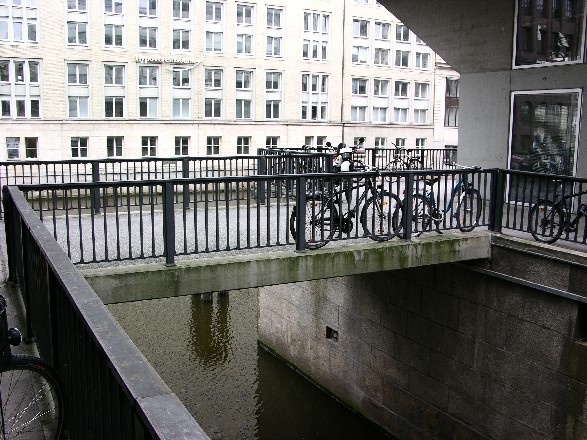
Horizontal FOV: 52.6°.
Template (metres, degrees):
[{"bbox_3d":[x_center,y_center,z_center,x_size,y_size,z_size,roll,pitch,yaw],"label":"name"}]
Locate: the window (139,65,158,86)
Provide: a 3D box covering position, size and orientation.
[{"bbox_3d":[-12.512,-12.468,51.203,1.660,1.840,0.200,-4,10,-24],"label":"window"}]

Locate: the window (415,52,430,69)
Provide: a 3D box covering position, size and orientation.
[{"bbox_3d":[15.362,-18.822,70.313,2.050,2.080,0.200,-4,10,-28],"label":"window"}]

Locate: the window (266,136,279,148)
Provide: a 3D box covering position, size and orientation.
[{"bbox_3d":[-2.082,-7.565,60.257,1.530,1.860,0.250,-4,9,-26],"label":"window"}]

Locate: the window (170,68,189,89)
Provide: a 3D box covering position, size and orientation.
[{"bbox_3d":[-10.056,-12.482,52.345,1.600,1.780,0.200,-4,10,-24],"label":"window"}]

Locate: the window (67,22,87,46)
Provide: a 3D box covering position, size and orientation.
[{"bbox_3d":[-18.810,-16.255,51.830,1.800,2.100,0.200,-4,10,-28],"label":"window"}]

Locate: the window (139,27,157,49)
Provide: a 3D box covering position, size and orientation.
[{"bbox_3d":[-12.475,-15.594,50.704,1.560,1.820,0.200,-4,10,-24],"label":"window"}]

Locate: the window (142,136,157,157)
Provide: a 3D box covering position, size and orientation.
[{"bbox_3d":[-12.175,-6.188,50.048,1.310,1.720,0.200,-4,10,-28],"label":"window"}]

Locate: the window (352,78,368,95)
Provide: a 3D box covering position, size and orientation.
[{"bbox_3d":[6.613,-13.400,59.575,1.890,1.600,0.200,-4,10,-27],"label":"window"}]

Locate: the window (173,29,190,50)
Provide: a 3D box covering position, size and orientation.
[{"bbox_3d":[-10.274,-16.540,54.650,1.760,2.010,0.250,-4,9,-26],"label":"window"}]

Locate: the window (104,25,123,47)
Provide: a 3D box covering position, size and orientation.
[{"bbox_3d":[-15.709,-16.082,51.927,1.760,2.010,0.250,-4,9,-26],"label":"window"}]

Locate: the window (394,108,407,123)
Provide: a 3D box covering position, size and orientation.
[{"bbox_3d":[11.275,-11.011,62.528,1.600,1.520,0.200,-4,10,-24],"label":"window"}]

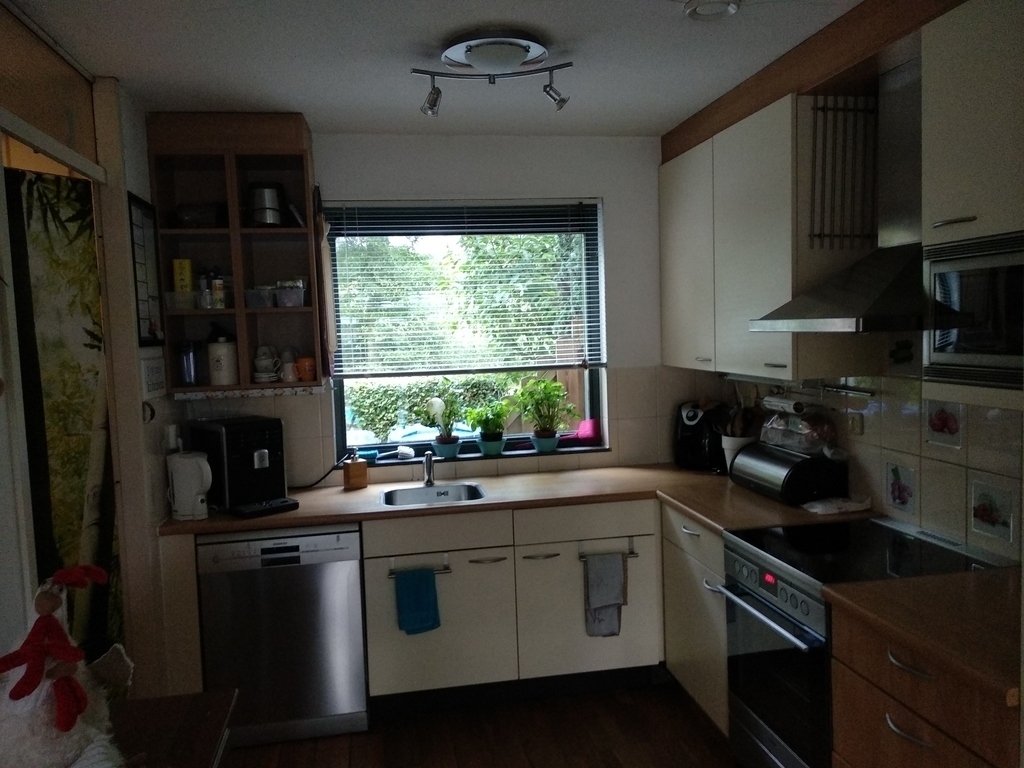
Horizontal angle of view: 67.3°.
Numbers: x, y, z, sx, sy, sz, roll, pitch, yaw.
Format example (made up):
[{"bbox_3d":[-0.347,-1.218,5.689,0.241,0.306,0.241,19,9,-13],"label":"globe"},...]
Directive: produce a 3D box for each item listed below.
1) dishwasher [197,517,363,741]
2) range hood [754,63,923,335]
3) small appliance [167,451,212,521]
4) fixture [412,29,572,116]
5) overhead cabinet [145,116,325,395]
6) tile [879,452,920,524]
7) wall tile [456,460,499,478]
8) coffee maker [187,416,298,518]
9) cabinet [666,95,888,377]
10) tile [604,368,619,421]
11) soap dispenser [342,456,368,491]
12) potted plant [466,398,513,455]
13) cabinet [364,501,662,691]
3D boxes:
[{"bbox_3d":[-0.911,0.947,3.210,0.598,0.840,0.580,-3,4,-9],"label":"dishwasher"},{"bbox_3d":[1.080,-0.549,2.272,0.506,0.770,0.588,-3,5,-10],"label":"range hood"},{"bbox_3d":[-1.246,0.388,2.987,0.152,0.253,0.127,-2,5,0],"label":"small appliance"},{"bbox_3d":[-0.066,-0.942,2.394,0.500,0.213,0.330,-2,4,3],"label":"fixture"},{"bbox_3d":[-1.122,-0.528,3.215,0.594,1.084,0.338,-3,4,-9],"label":"overhead cabinet"},{"bbox_3d":[1.305,0.344,2.577,0.010,0.237,0.199,-3,4,-9],"label":"tile"},{"bbox_3d":[-0.161,0.393,3.596,0.199,0.084,0.011,-3,5,-10],"label":"wall tile"},{"bbox_3d":[-1.090,0.326,3.153,0.248,0.345,0.449,-5,6,-39],"label":"coffee maker"},{"bbox_3d":[0.989,-0.526,3.137,0.347,0.939,1.192,-3,4,-9],"label":"cabinet"},{"bbox_3d":[0.487,0.052,3.787,0.065,0.254,0.012,-2,4,-10],"label":"tile"},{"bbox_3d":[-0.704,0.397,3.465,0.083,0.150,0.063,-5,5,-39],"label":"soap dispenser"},{"bbox_3d":[-0.107,0.203,3.650,0.198,0.265,0.187,-3,5,-10],"label":"potted plant"},{"bbox_3d":[-0.024,0.842,3.398,1.216,0.714,0.547,-3,5,-10],"label":"cabinet"}]

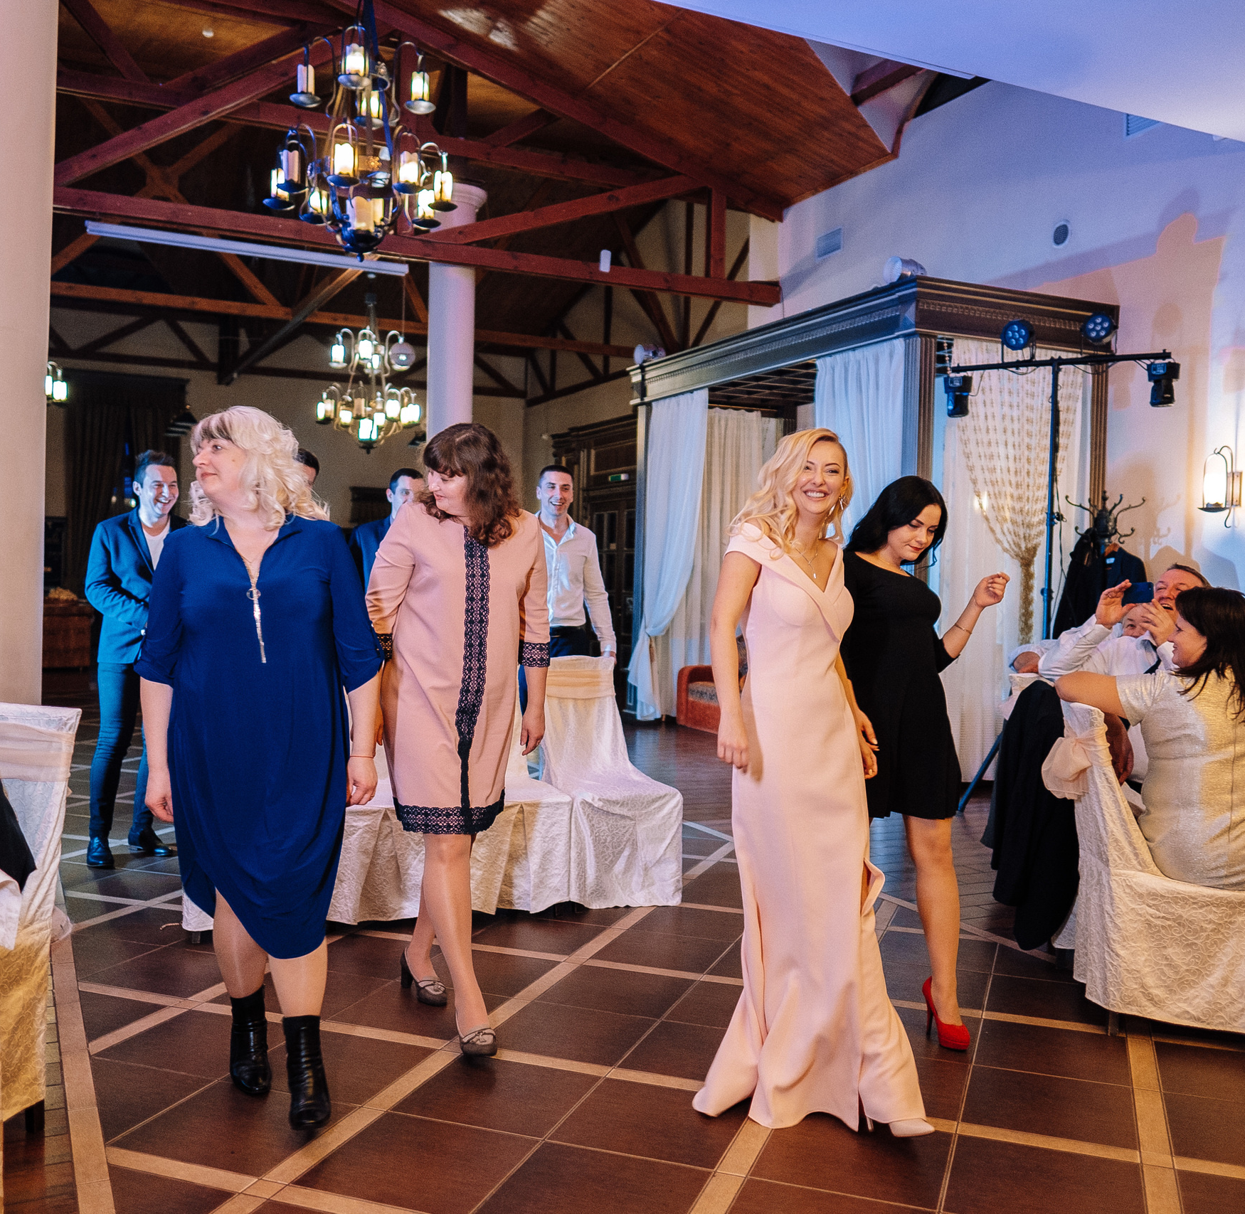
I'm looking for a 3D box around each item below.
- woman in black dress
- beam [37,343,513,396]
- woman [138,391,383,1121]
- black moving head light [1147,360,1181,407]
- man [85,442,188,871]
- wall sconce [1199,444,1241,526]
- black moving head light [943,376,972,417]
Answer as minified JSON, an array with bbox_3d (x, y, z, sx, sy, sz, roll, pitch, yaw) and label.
[{"bbox_3d":[0.871,0.425,3.557,0.460,1.630,0.460,1,1,-30],"label":"woman in black dress"},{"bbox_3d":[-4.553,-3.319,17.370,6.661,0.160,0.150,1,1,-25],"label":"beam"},{"bbox_3d":[-0.868,0.355,3.027,0.580,1.710,0.450,1,1,-10],"label":"woman"},{"bbox_3d":[3.077,-1.277,6.900,0.140,0.250,0.150,1,0,-41],"label":"black moving head light"},{"bbox_3d":[-2.245,0.222,5.525,0.520,1.830,0.420,0,1,-40],"label":"man"},{"bbox_3d":[3.679,-0.760,7.505,0.290,0.500,0.180,1,1,-25],"label":"wall sconce"},{"bbox_3d":[2.052,-1.291,7.450,0.170,0.250,0.165,2,1,32],"label":"black moving head light"}]

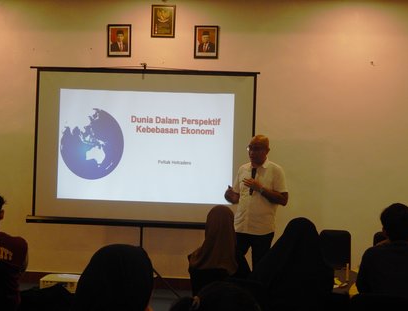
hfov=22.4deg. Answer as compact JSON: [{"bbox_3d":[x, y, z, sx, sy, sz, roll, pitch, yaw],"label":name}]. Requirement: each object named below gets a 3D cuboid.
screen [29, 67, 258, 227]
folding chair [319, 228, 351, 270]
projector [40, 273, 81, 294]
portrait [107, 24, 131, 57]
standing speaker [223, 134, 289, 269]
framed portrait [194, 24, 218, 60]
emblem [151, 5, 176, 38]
[{"bbox_3d":[-0.600,-0.073,10.200,2.280,1.570,0.080,2,0,5],"label":"screen"},{"bbox_3d":[1.176,1.054,9.200,0.430,0.810,0.480,2,0,0],"label":"folding chair"},{"bbox_3d":[-0.979,0.905,7.250,0.300,0.090,0.235,2,6,6],"label":"projector"},{"bbox_3d":[-0.907,-1.226,11.010,0.260,0.355,0.025,2,0,5],"label":"portrait"},{"bbox_3d":[0.424,0.619,8.550,0.530,1.640,0.420,2,0,26],"label":"standing speaker"},{"bbox_3d":[0.025,-1.203,10.930,0.260,0.355,0.025,2,0,5],"label":"framed portrait"},{"bbox_3d":[-0.435,-1.428,10.970,0.260,0.355,0.025,2,0,5],"label":"emblem"}]

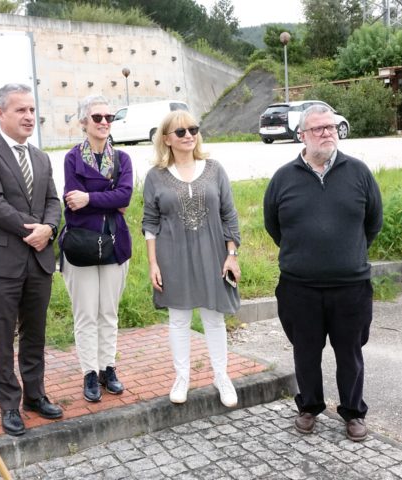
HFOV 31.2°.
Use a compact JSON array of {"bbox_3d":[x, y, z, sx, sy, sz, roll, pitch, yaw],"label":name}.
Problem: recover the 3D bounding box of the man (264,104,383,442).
[{"bbox_3d":[0.631,0.161,3.679,0.600,1.680,0.420,-2,9,9],"label":"man"}]

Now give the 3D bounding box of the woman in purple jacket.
[{"bbox_3d":[-0.584,0.042,4.046,0.420,1.680,0.340,-5,9,-14],"label":"woman in purple jacket"}]

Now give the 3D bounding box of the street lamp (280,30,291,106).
[{"bbox_3d":[3.805,-6.734,31.851,0.460,4.750,0.460,-3,8,0],"label":"street lamp"}]

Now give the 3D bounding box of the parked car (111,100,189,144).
[{"bbox_3d":[-2.770,-5.390,33.400,4.450,1.840,1.820,2,10,31],"label":"parked car"}]

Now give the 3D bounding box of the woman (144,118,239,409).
[{"bbox_3d":[-0.048,0.090,3.931,0.530,1.565,0.330,-3,9,-3],"label":"woman"}]

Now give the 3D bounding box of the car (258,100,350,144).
[{"bbox_3d":[4.226,-4.726,28.790,4.000,1.580,1.775,-10,11,-39],"label":"car"}]

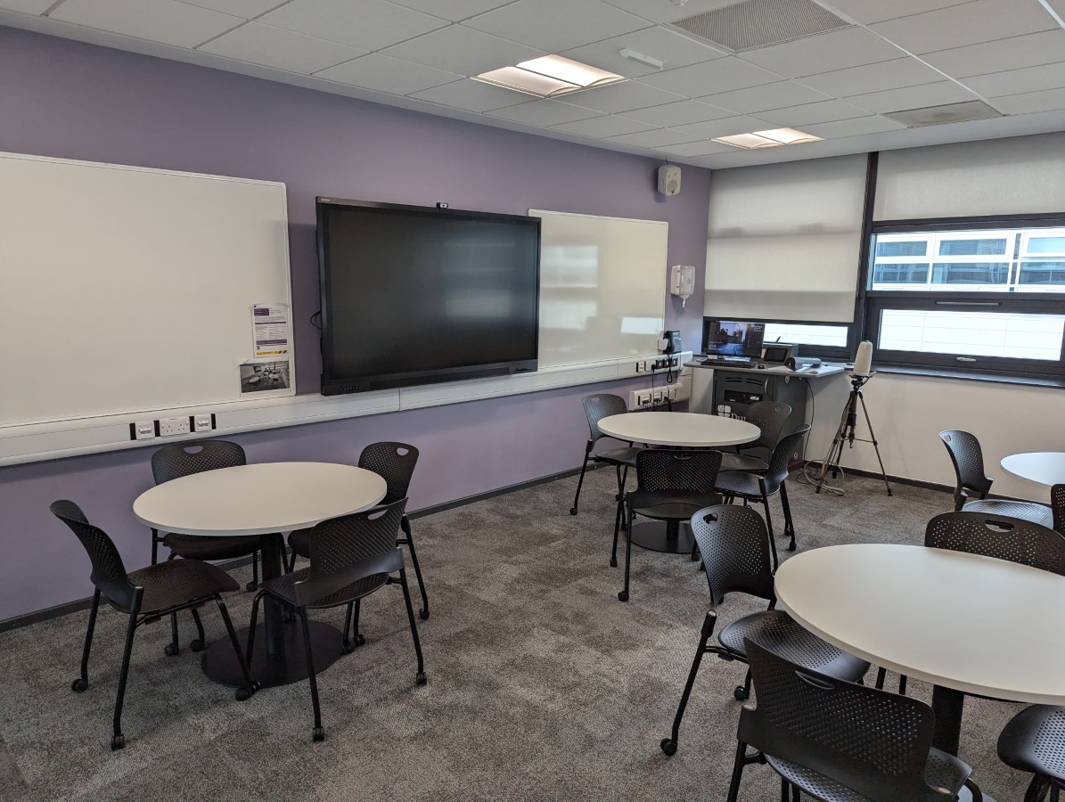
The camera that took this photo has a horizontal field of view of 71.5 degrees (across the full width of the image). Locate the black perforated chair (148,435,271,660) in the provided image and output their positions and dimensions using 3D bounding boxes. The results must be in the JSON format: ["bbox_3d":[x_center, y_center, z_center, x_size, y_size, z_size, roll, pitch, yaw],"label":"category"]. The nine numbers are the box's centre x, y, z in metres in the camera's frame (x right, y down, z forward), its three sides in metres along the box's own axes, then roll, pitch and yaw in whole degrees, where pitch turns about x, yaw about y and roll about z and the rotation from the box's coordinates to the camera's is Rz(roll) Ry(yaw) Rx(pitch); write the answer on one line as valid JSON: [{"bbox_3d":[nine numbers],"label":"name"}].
[{"bbox_3d":[-1.477,0.643,3.448,0.530,0.836,0.560,-8,12,-40],"label":"black perforated chair"}]

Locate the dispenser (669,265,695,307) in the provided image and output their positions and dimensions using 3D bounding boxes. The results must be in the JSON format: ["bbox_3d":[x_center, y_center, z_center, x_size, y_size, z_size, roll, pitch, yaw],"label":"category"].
[{"bbox_3d":[1.409,-1.068,6.918,0.115,0.385,0.210,9,13,44],"label":"dispenser"}]

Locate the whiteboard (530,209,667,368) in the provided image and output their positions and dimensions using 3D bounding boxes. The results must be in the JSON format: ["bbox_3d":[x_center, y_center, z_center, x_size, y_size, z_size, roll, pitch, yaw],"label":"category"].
[{"bbox_3d":[0.606,-0.925,6.187,0.022,1.195,1.790,9,13,44],"label":"whiteboard"}]

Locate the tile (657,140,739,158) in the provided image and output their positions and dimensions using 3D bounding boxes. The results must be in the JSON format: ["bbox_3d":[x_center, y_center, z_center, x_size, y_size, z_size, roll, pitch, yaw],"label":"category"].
[{"bbox_3d":[1.350,-2.056,6.013,0.600,0.020,0.600,9,13,44],"label":"tile"}]

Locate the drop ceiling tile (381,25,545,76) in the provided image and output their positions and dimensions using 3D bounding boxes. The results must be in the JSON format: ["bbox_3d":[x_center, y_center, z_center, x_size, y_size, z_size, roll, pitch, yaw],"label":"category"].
[{"bbox_3d":[-0.334,-1.663,3.511,0.600,0.025,0.592,10,13,44],"label":"drop ceiling tile"}]

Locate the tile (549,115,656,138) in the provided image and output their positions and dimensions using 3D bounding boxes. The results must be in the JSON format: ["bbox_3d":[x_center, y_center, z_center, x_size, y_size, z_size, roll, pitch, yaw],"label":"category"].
[{"bbox_3d":[0.518,-1.922,5.171,0.590,0.020,0.600,9,13,44],"label":"tile"}]

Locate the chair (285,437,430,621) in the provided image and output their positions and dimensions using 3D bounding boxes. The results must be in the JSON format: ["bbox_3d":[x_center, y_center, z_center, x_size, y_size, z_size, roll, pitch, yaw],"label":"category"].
[{"bbox_3d":[-0.832,0.652,3.555,0.530,0.826,0.590,8,12,40],"label":"chair"}]

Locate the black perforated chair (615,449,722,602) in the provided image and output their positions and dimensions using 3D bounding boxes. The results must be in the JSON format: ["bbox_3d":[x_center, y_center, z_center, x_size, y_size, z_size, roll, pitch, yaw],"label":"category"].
[{"bbox_3d":[0.716,0.585,3.833,0.540,0.820,0.570,0,9,0],"label":"black perforated chair"}]

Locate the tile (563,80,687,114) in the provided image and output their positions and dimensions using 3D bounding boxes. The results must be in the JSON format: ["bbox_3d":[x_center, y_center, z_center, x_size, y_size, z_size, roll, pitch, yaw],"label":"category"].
[{"bbox_3d":[0.517,-1.782,4.330,0.600,0.020,0.600,9,13,44],"label":"tile"}]

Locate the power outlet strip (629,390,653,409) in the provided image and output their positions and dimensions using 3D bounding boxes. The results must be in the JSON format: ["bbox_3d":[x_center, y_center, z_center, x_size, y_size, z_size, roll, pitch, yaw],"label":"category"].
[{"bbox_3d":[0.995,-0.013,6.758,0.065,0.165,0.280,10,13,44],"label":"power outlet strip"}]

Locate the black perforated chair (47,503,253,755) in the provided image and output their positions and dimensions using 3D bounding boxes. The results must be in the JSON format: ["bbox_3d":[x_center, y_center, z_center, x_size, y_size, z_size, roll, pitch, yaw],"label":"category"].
[{"bbox_3d":[-1.487,0.762,2.859,0.550,0.836,0.570,10,13,44],"label":"black perforated chair"}]

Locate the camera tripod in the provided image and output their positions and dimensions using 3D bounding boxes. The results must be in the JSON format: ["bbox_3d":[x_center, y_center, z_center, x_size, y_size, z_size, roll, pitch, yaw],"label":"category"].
[{"bbox_3d":[2.388,0.241,5.666,0.500,0.910,0.550,-4,10,-23],"label":"camera tripod"}]

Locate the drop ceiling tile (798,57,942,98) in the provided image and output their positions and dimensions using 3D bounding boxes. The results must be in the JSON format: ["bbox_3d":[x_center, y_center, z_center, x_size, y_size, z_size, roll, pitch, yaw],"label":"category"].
[{"bbox_3d":[1.798,-1.712,3.925,0.600,0.025,0.592,10,13,44],"label":"drop ceiling tile"}]

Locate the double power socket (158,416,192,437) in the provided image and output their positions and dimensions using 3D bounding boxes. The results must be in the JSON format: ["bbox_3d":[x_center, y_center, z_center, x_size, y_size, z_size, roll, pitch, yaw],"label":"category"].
[{"bbox_3d":[-1.841,0.131,3.806,0.018,0.086,0.146,9,13,44],"label":"double power socket"}]

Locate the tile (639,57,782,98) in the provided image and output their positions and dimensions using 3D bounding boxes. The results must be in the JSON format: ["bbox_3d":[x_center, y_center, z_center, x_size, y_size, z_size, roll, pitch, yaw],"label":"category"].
[{"bbox_3d":[0.945,-1.713,3.916,0.600,0.020,0.600,9,13,44],"label":"tile"}]

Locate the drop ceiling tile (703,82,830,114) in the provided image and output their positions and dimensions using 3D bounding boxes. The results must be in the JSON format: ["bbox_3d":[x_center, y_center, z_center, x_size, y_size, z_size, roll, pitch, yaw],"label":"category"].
[{"bbox_3d":[1.355,-1.772,4.311,0.600,0.020,0.600,10,13,44],"label":"drop ceiling tile"}]

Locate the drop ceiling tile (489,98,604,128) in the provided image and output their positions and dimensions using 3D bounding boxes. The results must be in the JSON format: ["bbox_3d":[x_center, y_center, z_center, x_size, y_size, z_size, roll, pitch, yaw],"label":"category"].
[{"bbox_3d":[0.089,-1.851,4.745,0.600,0.020,0.600,9,13,44],"label":"drop ceiling tile"}]

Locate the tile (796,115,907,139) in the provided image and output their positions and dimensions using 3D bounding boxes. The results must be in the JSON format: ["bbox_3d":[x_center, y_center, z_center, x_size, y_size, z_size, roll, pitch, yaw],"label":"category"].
[{"bbox_3d":[2.205,-1.915,5.178,0.600,0.025,0.566,10,13,44],"label":"tile"}]

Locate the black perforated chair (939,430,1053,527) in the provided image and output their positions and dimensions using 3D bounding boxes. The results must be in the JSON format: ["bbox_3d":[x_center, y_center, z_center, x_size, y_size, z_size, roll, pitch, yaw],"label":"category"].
[{"bbox_3d":[2.385,0.590,3.807,0.540,0.820,0.570,-9,13,-43],"label":"black perforated chair"}]

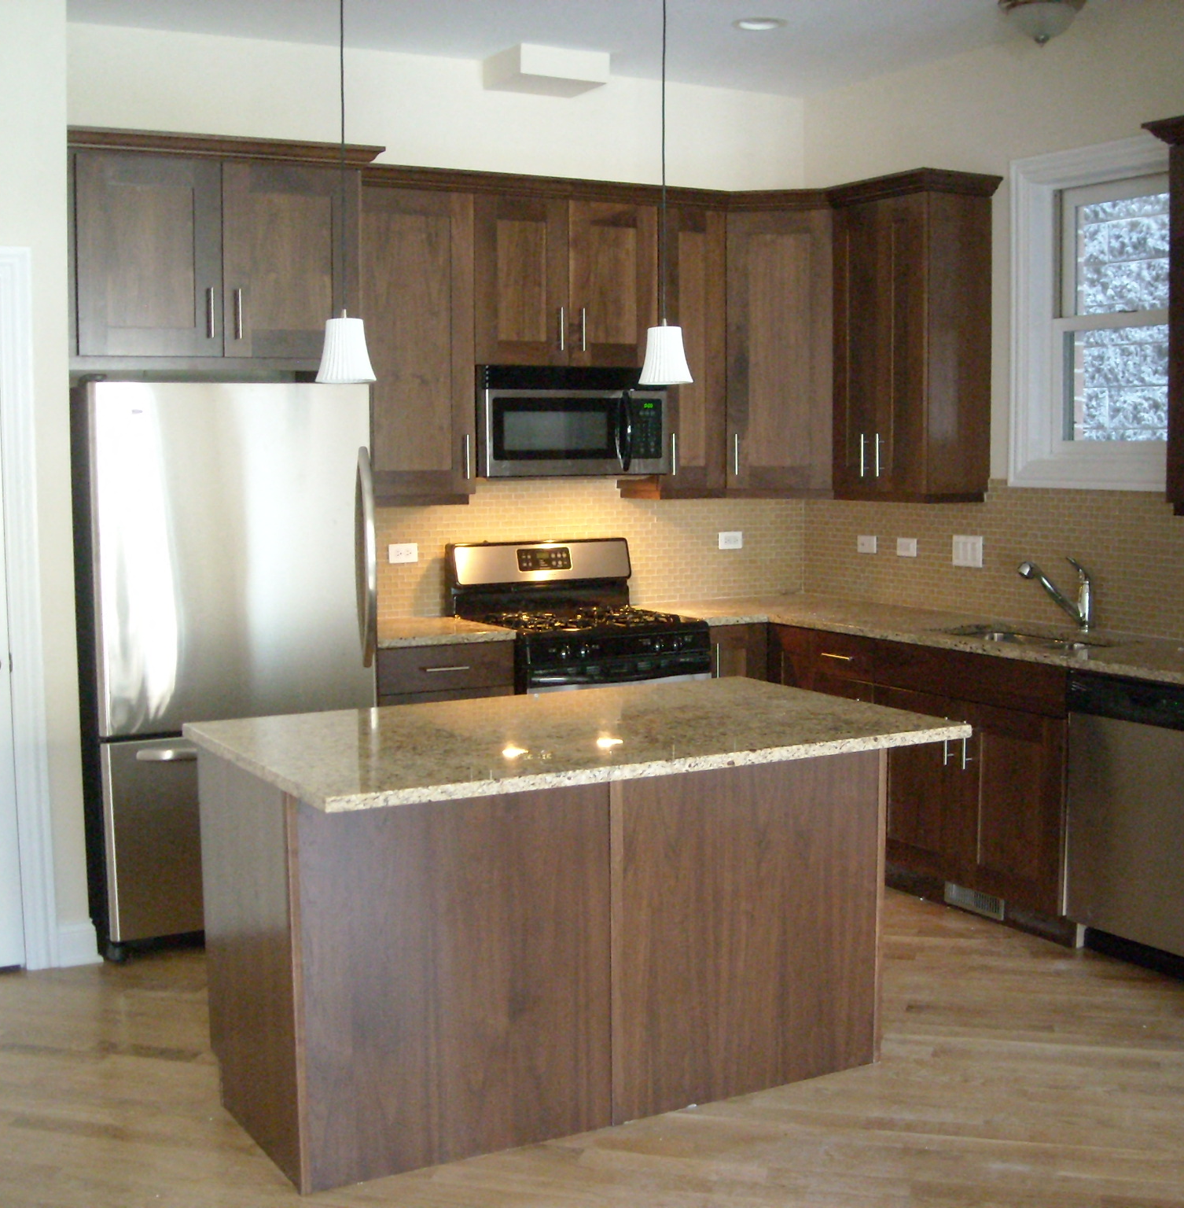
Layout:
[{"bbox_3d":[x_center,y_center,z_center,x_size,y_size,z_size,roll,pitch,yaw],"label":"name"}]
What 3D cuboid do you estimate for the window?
[{"bbox_3d":[1.766,-0.964,5.428,0.109,1.173,1.019,-3,6,-29],"label":"window"}]

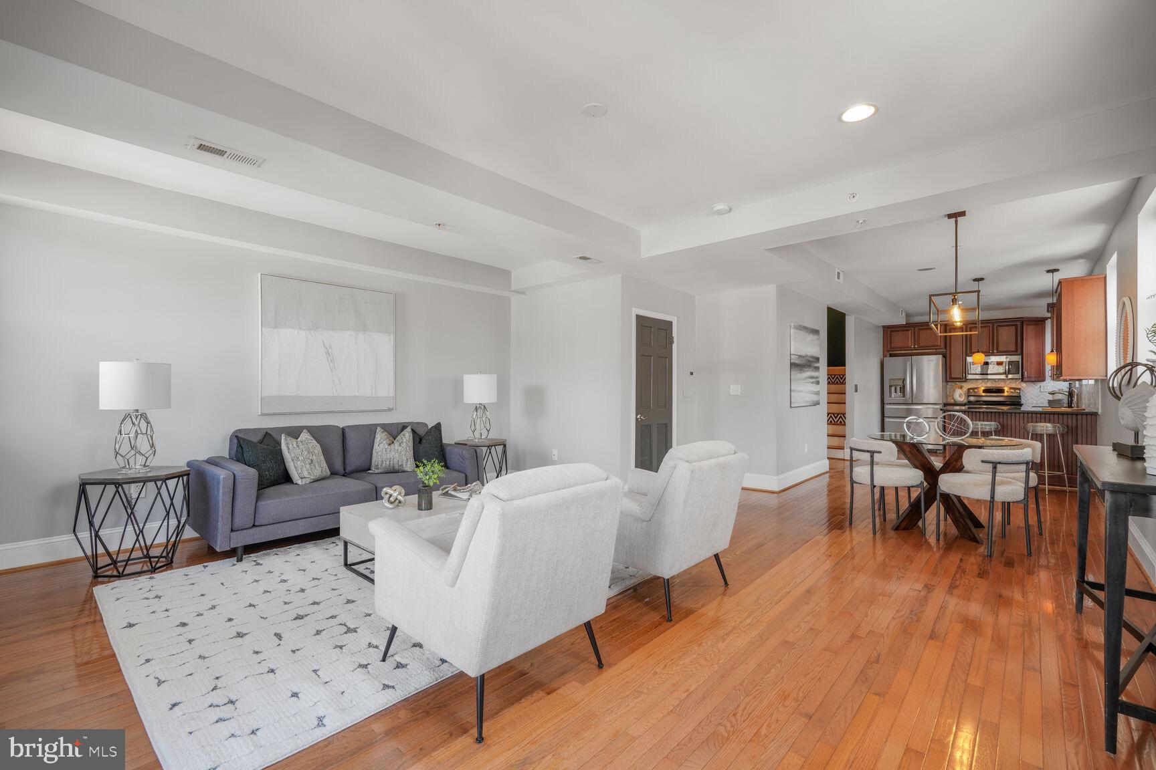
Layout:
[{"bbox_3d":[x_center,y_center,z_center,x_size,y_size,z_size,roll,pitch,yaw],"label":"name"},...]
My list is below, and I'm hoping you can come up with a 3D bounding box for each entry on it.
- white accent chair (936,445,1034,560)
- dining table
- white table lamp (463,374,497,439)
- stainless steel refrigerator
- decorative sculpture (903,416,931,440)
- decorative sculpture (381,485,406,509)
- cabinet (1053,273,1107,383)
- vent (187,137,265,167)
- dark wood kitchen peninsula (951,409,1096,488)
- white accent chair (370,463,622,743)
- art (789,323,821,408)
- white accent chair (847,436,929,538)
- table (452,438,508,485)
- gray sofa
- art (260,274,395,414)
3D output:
[{"bbox_3d":[3.077,0.846,3.899,0.510,0.765,0.520,0,0,-3],"label":"white accent chair"},{"bbox_3d":[3.141,0.856,4.451,1.110,0.760,1.110,0,-1,42],"label":"dining table"},{"bbox_3d":[-1.111,0.239,5.846,0.375,0.765,0.375,0,-1,0],"label":"white table lamp"},{"bbox_3d":[6.439,0.395,9.792,0.910,1.780,0.840,0,-1,42],"label":"stainless steel refrigerator"},{"bbox_3d":[2.965,0.374,4.492,0.200,0.205,0.070,0,0,34],"label":"decorative sculpture"},{"bbox_3d":[-1.212,0.738,3.345,0.145,0.135,0.150,0,-1,42],"label":"decorative sculpture"},{"bbox_3d":[5.889,-0.609,6.027,0.345,1.100,1.300,0,-1,42],"label":"cabinet"},{"bbox_3d":[-1.803,-1.184,2.637,0.148,0.020,0.318,0,-1,42],"label":"vent"},{"bbox_3d":[5.929,0.824,6.949,1.500,0.930,0.620,0,-1,42],"label":"dark wood kitchen peninsula"},{"bbox_3d":[-0.343,0.767,2.170,0.860,0.875,0.730,0,-1,42],"label":"white accent chair"},{"bbox_3d":[2.950,-0.234,6.651,0.040,1.020,1.110,0,-1,42],"label":"art"},{"bbox_3d":[2.639,0.849,4.401,0.520,0.765,0.510,0,0,-7],"label":"white accent chair"},{"bbox_3d":[-1.031,0.919,5.460,0.575,0.630,0.575,0,-1,42],"label":"table"},{"bbox_3d":[-1.987,0.801,4.517,0.890,0.860,2.170,0,-1,42],"label":"gray sofa"},{"bbox_3d":[-2.333,-0.345,4.906,0.040,1.225,1.240,0,-1,42],"label":"art"}]

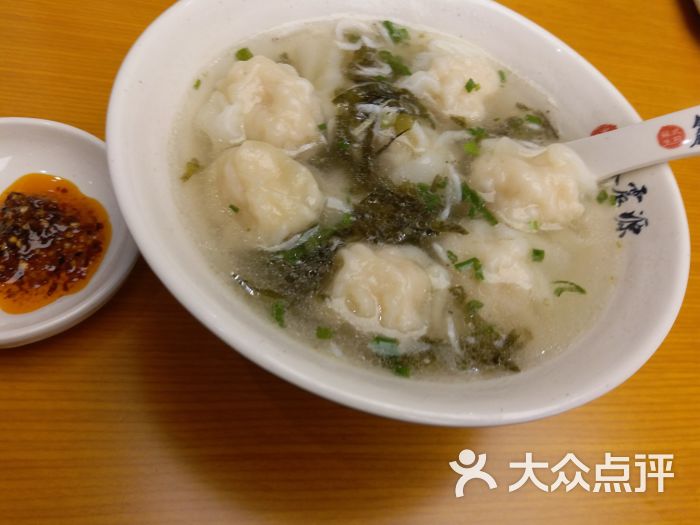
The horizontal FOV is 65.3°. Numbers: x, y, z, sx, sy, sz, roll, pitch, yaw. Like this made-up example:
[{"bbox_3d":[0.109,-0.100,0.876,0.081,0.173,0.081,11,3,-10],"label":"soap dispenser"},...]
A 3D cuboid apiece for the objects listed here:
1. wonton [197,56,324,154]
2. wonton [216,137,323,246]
[{"bbox_3d":[-0.033,-0.059,0.210,0.047,0.029,0.045,7,57,-10],"label":"wonton"},{"bbox_3d":[-0.028,-0.023,0.188,0.037,0.029,0.043,-13,63,-21],"label":"wonton"}]

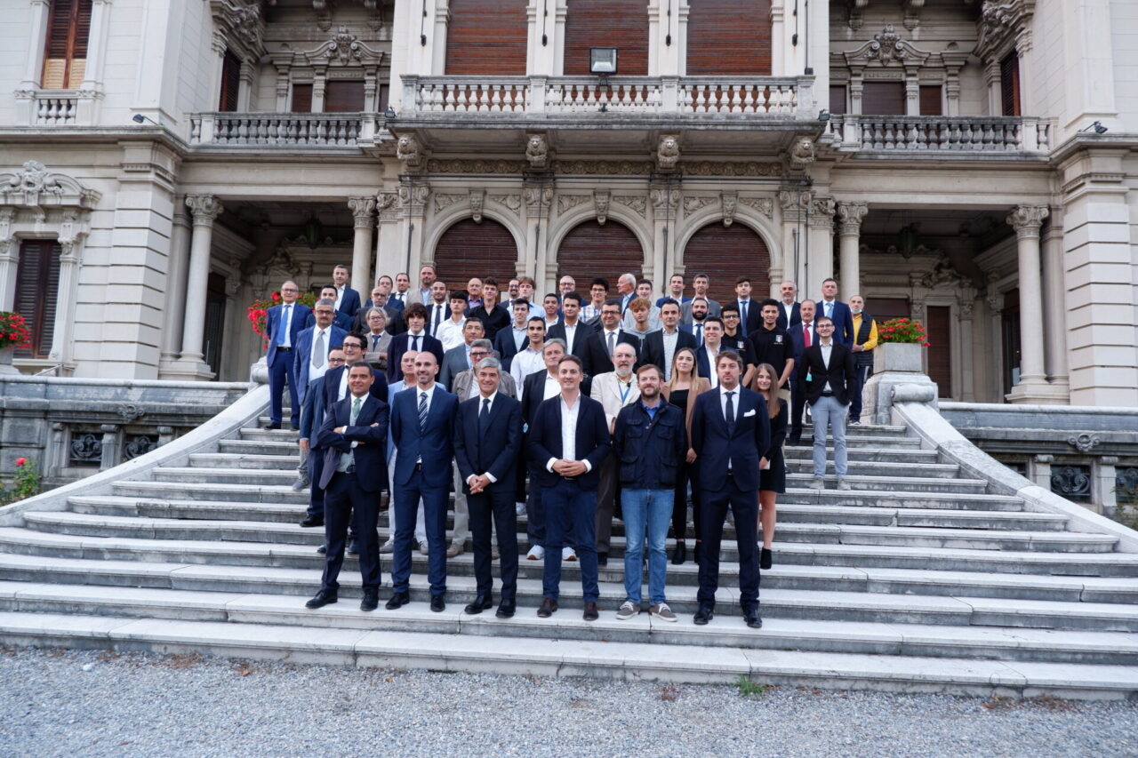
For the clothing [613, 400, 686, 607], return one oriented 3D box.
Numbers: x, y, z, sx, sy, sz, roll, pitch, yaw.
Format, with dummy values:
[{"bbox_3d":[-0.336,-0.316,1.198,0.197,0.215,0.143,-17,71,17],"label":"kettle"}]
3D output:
[{"bbox_3d":[0.558,0.853,5.037,0.520,1.400,0.320,1,-6,5],"label":"clothing"}]

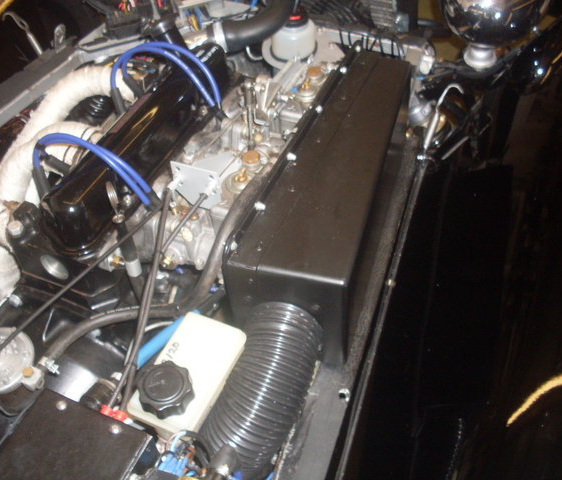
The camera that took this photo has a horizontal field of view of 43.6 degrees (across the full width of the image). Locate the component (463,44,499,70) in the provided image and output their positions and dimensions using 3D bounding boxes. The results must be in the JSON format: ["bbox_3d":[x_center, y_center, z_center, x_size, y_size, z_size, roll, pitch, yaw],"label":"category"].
[{"bbox_3d":[0.323,-0.293,1.130,0.053,0.040,0.053,13,45,17],"label":"component"}]

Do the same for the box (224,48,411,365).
[{"bbox_3d":[0.081,-0.065,0.820,0.120,0.117,0.417,13,45,17],"label":"box"}]

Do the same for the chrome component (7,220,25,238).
[{"bbox_3d":[-0.309,-0.013,0.820,0.018,0.011,0.018,13,45,17],"label":"chrome component"}]

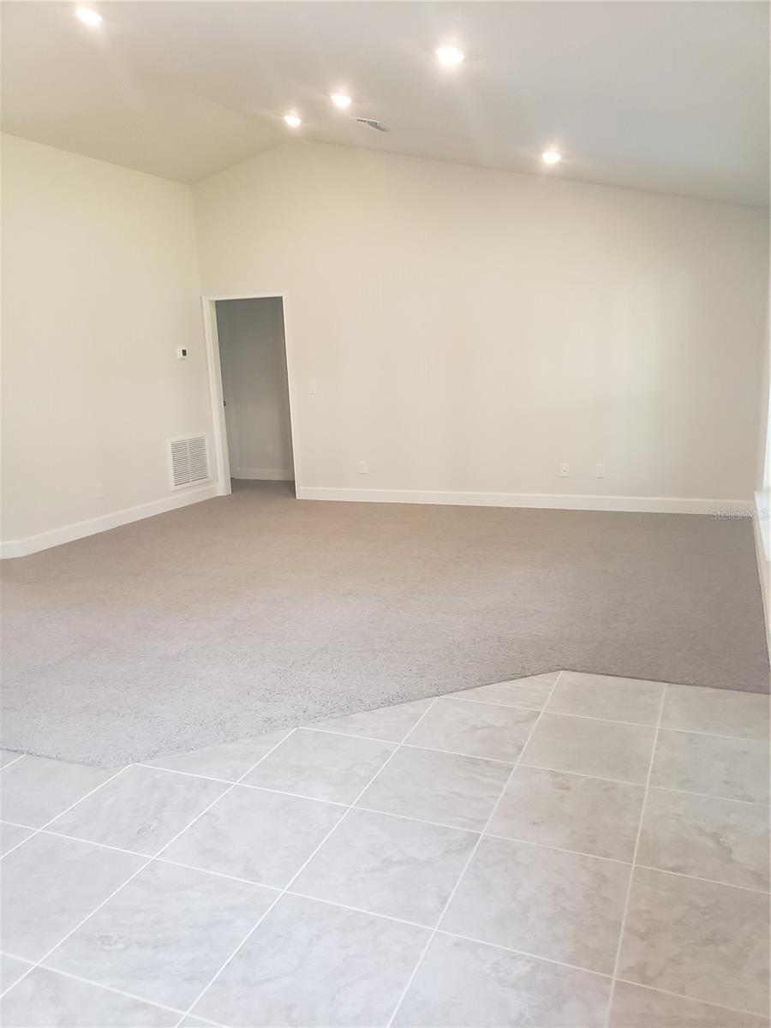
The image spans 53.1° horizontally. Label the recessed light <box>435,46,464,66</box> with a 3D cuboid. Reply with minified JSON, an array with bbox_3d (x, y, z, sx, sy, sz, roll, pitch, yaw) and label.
[{"bbox_3d":[0.302,-2.139,3.609,0.150,0.030,0.150,18,19,20],"label":"recessed light"}]

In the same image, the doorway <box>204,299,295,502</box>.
[{"bbox_3d":[-1.389,-1.231,8.195,1.029,2.130,0.140,3,13,24],"label":"doorway"}]

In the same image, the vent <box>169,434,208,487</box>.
[{"bbox_3d":[-2.038,-0.554,8.106,0.022,0.530,0.630,3,13,24],"label":"vent"}]

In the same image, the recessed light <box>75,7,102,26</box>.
[{"bbox_3d":[-1.640,-2.752,4.273,0.150,0.030,0.150,18,19,20],"label":"recessed light"}]

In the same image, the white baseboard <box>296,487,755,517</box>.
[{"bbox_3d":[1.072,-0.129,7.273,4.326,0.130,0.018,3,13,24],"label":"white baseboard"}]

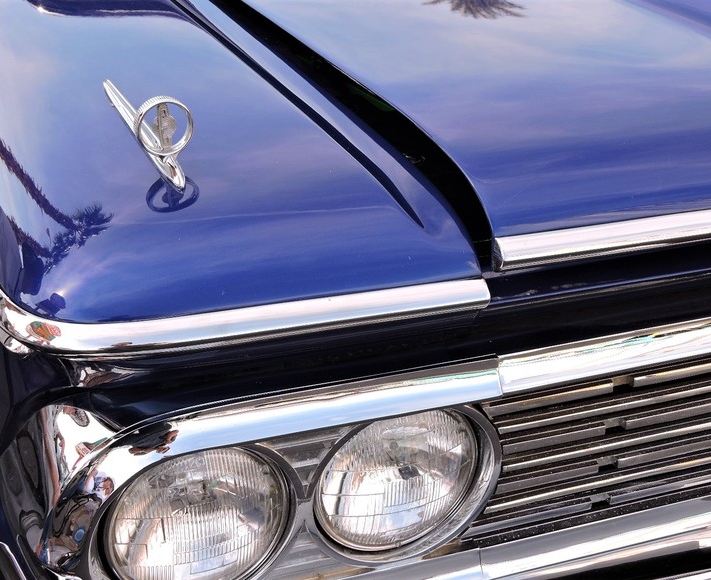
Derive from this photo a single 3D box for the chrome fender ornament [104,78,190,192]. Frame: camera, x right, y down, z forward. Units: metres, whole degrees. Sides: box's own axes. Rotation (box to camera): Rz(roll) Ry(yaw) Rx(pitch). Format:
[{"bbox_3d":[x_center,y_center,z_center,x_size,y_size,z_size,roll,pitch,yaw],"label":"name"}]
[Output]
[{"bbox_3d":[-0.199,-0.175,1.230,0.049,0.063,0.262,-12,32,-20],"label":"chrome fender ornament"}]

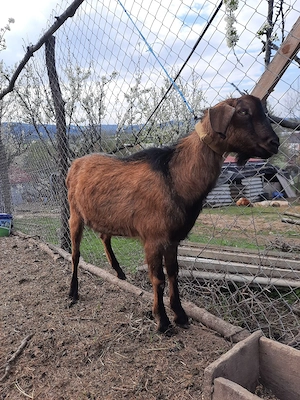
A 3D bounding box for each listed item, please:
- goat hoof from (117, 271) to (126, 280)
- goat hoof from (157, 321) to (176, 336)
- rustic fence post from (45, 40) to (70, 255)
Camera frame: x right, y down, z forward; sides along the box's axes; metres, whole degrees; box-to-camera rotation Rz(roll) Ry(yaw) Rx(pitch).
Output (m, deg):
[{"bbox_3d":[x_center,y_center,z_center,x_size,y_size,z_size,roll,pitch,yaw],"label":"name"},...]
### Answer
[{"bbox_3d":[-0.158,0.424,1.600,0.060,0.043,0.047,9,16,36],"label":"goat hoof"},{"bbox_3d":[0.071,0.540,1.210,0.065,0.045,0.050,10,16,39],"label":"goat hoof"},{"bbox_3d":[-0.603,-0.320,1.950,0.100,1.440,0.085,0,13,0],"label":"rustic fence post"}]

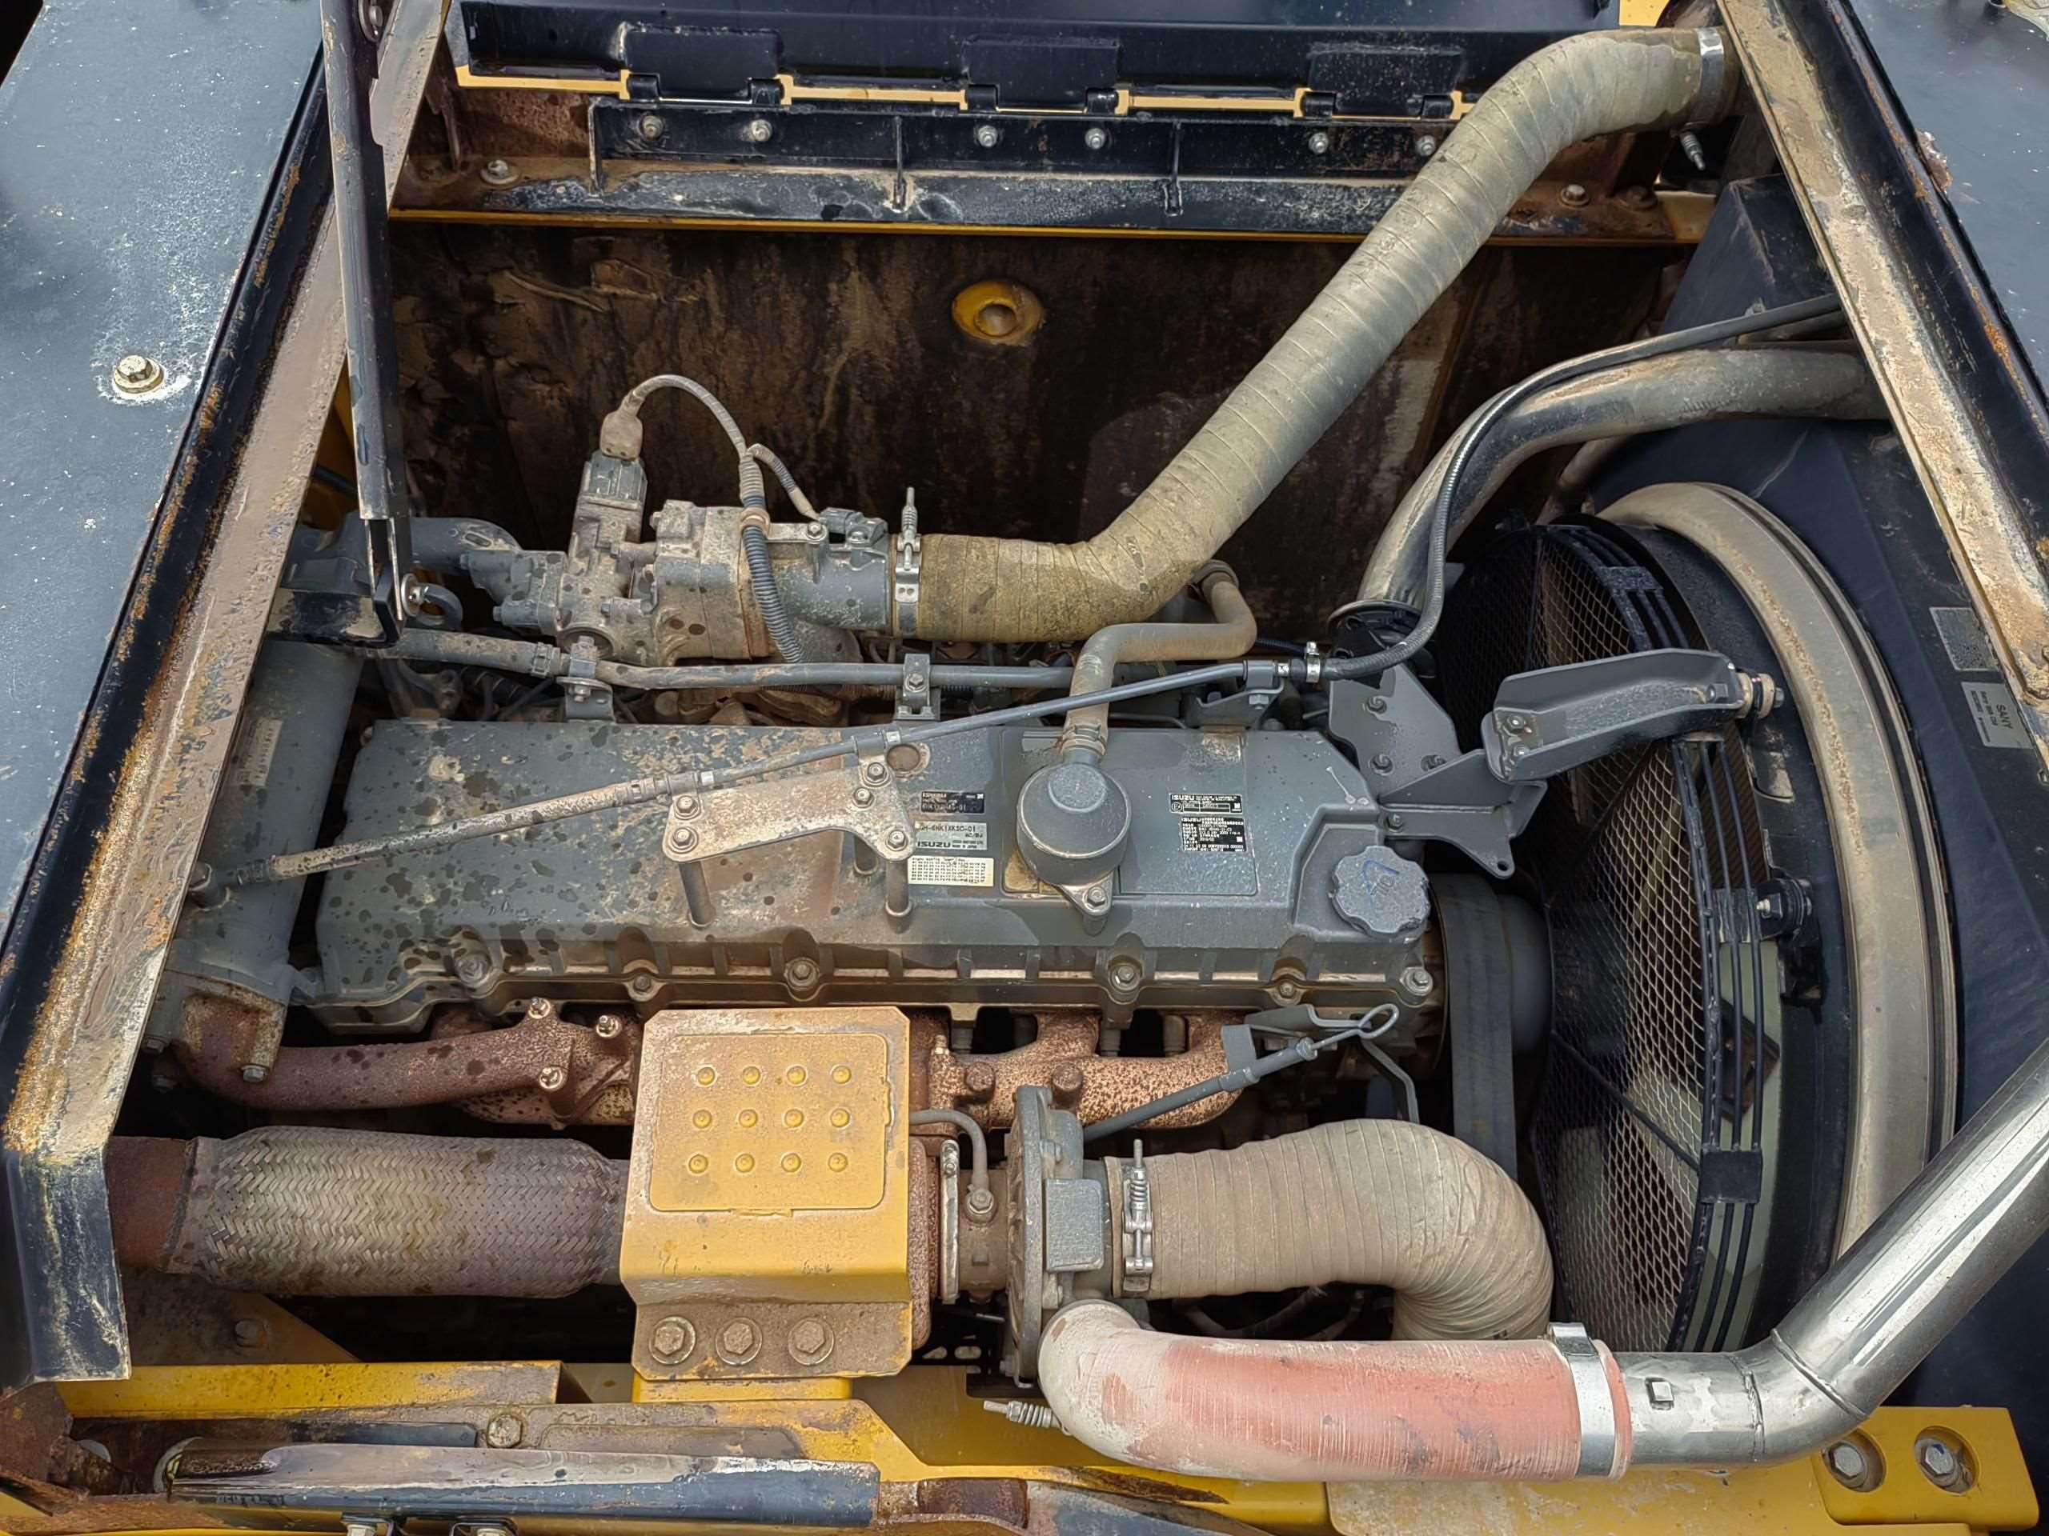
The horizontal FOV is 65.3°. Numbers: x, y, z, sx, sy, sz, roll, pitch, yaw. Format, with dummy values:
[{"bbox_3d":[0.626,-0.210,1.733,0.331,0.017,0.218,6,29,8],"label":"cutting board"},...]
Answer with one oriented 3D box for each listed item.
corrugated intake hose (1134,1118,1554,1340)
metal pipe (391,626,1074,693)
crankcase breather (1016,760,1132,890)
[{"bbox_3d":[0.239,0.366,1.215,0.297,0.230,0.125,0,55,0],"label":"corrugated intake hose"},{"bbox_3d":[-0.252,-0.092,1.388,0.577,0.050,0.045,0,59,-3],"label":"metal pipe"},{"bbox_3d":[0.041,0.042,1.310,0.092,0.074,0.094,0,55,0],"label":"crankcase breather"}]

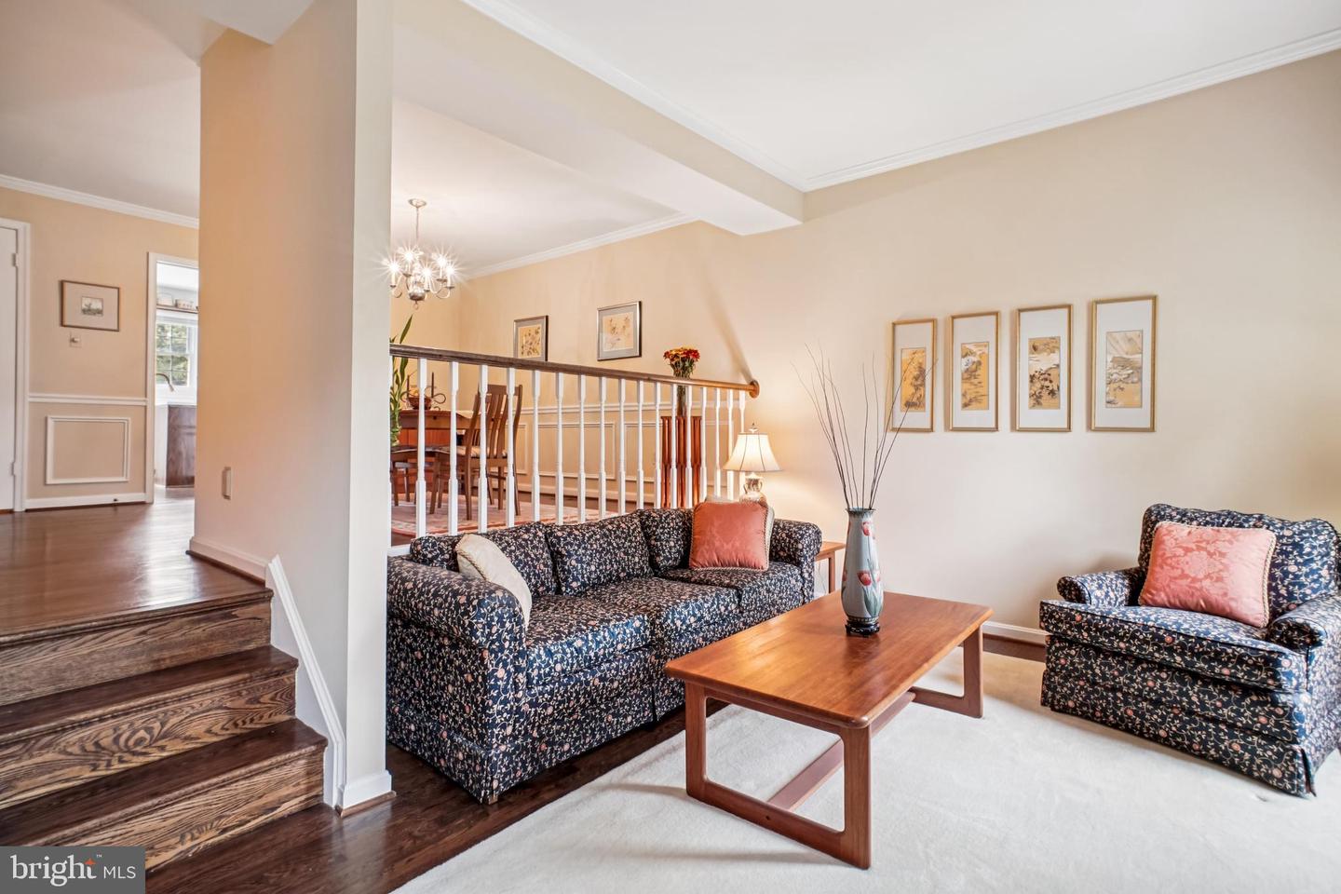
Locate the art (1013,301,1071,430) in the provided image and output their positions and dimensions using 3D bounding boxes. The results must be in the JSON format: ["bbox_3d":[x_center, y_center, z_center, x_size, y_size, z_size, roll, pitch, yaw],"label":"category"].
[{"bbox_3d":[2.075,-0.429,3.316,0.257,0.690,0.025,1,1,40],"label":"art"}]

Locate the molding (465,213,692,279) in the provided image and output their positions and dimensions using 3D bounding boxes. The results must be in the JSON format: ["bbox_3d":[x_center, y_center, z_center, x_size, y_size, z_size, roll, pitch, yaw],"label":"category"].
[{"bbox_3d":[-1.139,-1.944,5.920,3.310,0.080,0.065,1,1,39],"label":"molding"}]

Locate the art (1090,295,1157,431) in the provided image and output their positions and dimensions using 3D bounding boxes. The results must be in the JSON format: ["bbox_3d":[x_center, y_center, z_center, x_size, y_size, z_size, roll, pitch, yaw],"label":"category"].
[{"bbox_3d":[2.416,-0.436,3.180,0.272,0.710,0.030,1,1,38],"label":"art"}]

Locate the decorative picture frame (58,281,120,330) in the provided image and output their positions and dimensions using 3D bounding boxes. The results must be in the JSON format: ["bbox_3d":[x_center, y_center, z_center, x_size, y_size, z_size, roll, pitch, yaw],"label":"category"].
[{"bbox_3d":[-4.487,-1.089,4.617,0.025,0.347,0.322,1,1,40],"label":"decorative picture frame"}]

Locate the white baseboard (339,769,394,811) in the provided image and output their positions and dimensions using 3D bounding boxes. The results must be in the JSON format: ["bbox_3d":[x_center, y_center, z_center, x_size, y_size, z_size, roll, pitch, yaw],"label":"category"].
[{"bbox_3d":[-0.960,1.083,1.887,0.145,0.092,0.030,0,1,-45],"label":"white baseboard"}]

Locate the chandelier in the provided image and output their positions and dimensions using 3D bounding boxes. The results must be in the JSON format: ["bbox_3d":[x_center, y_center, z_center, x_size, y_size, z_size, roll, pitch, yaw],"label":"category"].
[{"bbox_3d":[-1.945,-1.505,4.600,0.560,0.800,0.560,1,1,42],"label":"chandelier"}]

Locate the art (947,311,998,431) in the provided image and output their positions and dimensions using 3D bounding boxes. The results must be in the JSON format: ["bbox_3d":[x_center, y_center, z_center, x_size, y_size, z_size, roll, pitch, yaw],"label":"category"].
[{"bbox_3d":[1.850,-0.450,3.630,0.272,0.710,0.030,1,1,38],"label":"art"}]

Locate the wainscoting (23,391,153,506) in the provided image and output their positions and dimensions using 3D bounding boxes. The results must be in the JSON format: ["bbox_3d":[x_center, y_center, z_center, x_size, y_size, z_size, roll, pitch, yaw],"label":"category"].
[{"bbox_3d":[-4.561,0.031,4.671,0.040,0.860,0.680,1,1,42],"label":"wainscoting"}]

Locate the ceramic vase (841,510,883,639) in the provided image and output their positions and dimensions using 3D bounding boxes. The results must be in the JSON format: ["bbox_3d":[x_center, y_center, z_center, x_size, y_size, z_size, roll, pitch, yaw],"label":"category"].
[{"bbox_3d":[0.725,0.467,2.242,0.153,0.452,0.153,1,1,41],"label":"ceramic vase"}]

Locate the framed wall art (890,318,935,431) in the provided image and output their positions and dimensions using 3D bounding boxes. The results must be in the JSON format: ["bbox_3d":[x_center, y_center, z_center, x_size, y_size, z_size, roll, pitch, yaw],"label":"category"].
[{"bbox_3d":[1.537,-0.450,3.785,0.262,0.690,0.025,1,1,40],"label":"framed wall art"}]

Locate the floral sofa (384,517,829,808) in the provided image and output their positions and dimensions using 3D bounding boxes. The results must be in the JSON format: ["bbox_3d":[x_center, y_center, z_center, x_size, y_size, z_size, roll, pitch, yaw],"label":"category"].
[{"bbox_3d":[-0.200,0.754,2.961,0.880,0.770,2.140,1,1,42],"label":"floral sofa"}]

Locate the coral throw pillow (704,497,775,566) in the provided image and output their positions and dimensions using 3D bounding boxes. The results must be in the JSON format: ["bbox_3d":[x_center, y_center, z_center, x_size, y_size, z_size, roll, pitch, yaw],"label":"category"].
[{"bbox_3d":[0.368,0.496,3.400,0.430,0.410,0.150,1,-13,-2],"label":"coral throw pillow"}]

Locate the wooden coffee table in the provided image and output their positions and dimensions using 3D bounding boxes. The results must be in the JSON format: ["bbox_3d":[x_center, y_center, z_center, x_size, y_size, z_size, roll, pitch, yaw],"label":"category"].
[{"bbox_3d":[0.673,0.906,2.208,0.650,0.425,1.310,1,1,40],"label":"wooden coffee table"}]

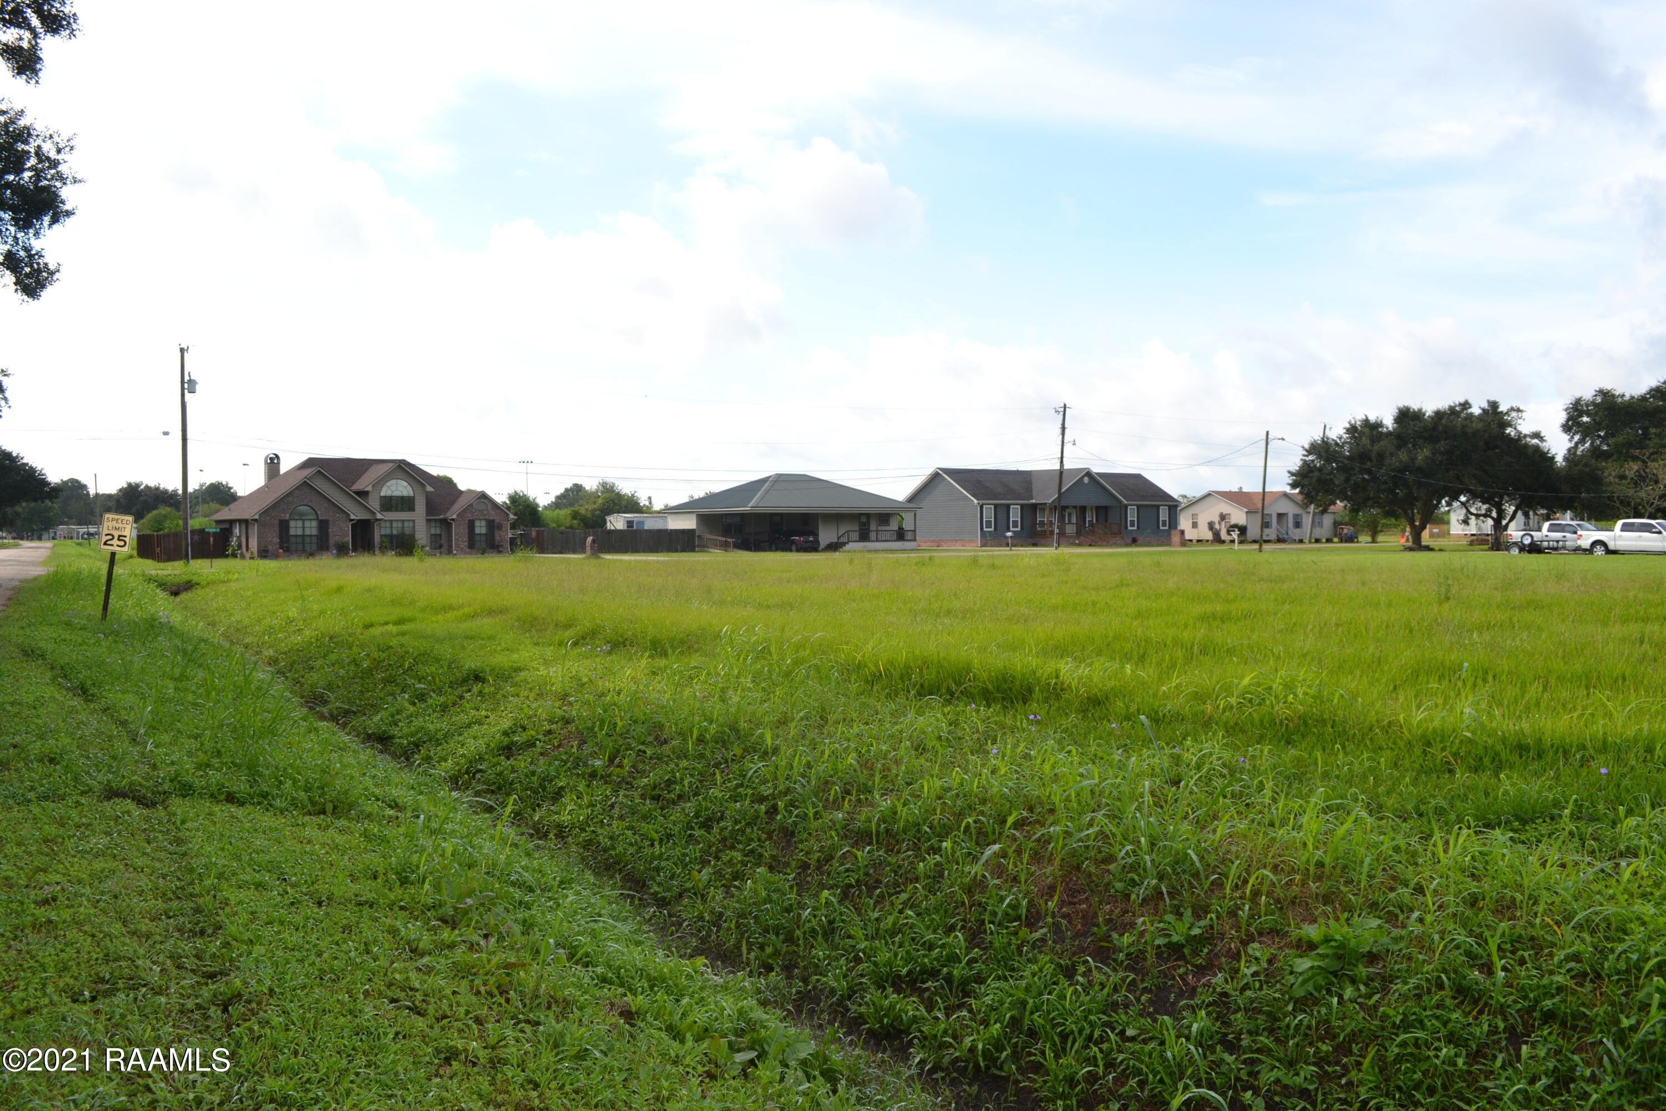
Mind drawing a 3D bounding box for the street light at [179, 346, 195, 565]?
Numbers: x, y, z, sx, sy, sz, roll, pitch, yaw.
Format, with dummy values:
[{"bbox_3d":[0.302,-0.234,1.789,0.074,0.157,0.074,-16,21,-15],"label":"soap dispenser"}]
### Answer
[{"bbox_3d":[-32.851,-5.055,63.354,0.600,10.975,0.500,-2,2,-35],"label":"street light"}]

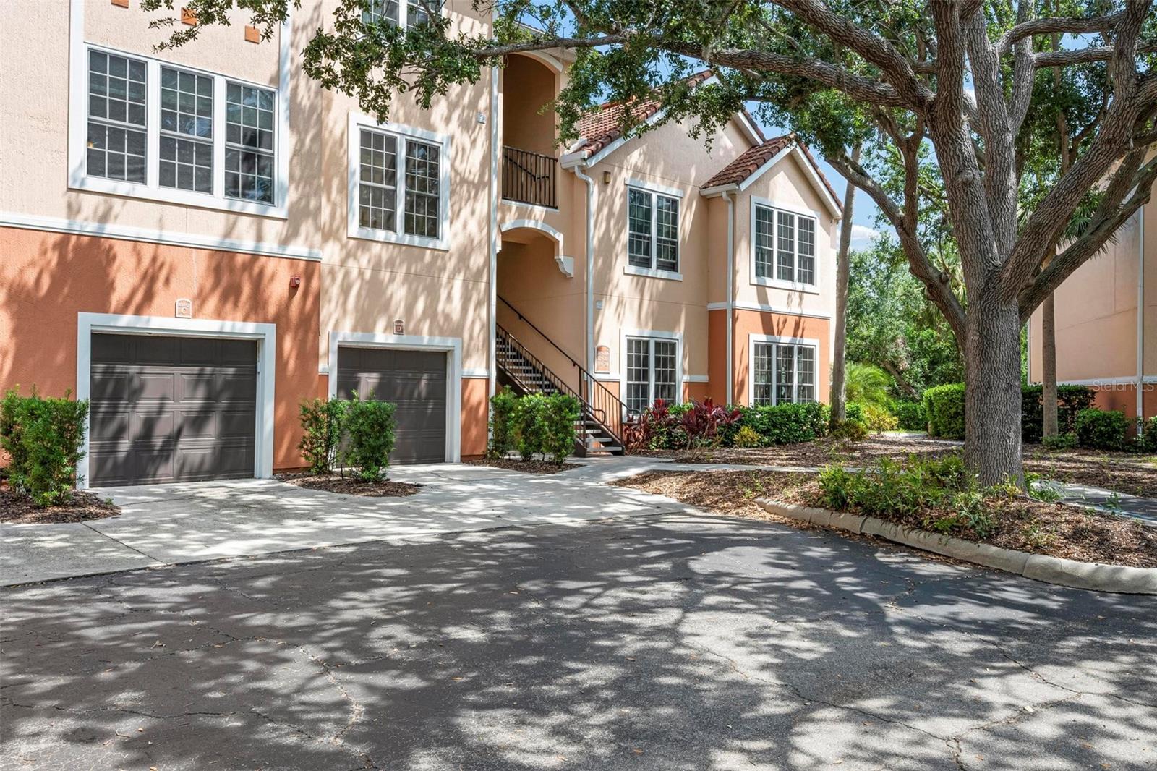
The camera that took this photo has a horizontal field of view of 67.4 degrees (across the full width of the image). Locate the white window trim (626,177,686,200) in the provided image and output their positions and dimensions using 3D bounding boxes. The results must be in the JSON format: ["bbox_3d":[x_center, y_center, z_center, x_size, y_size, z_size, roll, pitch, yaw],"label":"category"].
[{"bbox_3d":[1.866,-4.713,20.698,2.042,0.159,0.080,1,-1,-41],"label":"white window trim"}]

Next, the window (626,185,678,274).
[{"bbox_3d":[1.794,-3.660,20.595,1.800,1.833,0.100,1,-1,-41],"label":"window"}]

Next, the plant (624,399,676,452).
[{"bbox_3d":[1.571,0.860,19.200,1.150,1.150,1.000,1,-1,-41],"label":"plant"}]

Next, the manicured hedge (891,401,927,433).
[{"bbox_3d":[10.618,0.984,27.800,1.100,1.000,1.050,1,-1,-41],"label":"manicured hedge"}]

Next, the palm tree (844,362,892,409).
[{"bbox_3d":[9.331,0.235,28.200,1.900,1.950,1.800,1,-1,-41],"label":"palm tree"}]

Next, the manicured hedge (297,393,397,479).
[{"bbox_3d":[-3.639,0.744,13.598,0.787,1.311,1.891,1,-1,-41],"label":"manicured hedge"}]

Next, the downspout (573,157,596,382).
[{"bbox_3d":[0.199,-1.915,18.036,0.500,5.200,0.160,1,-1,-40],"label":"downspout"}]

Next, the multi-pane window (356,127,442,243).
[{"bbox_3d":[-3.133,-3.540,15.365,1.700,1.750,0.120,1,-1,-40],"label":"multi-pane window"}]

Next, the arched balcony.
[{"bbox_3d":[-1.251,-5.470,19.102,1.573,3.091,1.145,1,-1,-41],"label":"arched balcony"}]

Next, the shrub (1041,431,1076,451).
[{"bbox_3d":[11.476,1.326,20.700,0.760,0.440,0.700,1,-1,-40],"label":"shrub"}]

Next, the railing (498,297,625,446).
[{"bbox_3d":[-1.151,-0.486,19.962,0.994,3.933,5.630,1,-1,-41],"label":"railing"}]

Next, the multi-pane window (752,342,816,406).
[{"bbox_3d":[5.418,-0.149,22.750,2.732,1.856,0.110,1,-1,-41],"label":"multi-pane window"}]

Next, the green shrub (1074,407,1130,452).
[{"bbox_3d":[12.611,1.056,20.900,1.180,1.010,1.150,1,-1,-40],"label":"green shrub"}]

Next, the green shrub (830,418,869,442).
[{"bbox_3d":[7.041,1.160,22.688,0.828,0.593,0.759,1,-1,-41],"label":"green shrub"}]

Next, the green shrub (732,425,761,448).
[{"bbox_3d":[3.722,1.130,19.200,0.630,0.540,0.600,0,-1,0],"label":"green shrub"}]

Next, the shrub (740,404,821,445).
[{"bbox_3d":[5.079,0.909,21.320,2.553,0.952,0.994,1,-1,-41],"label":"shrub"}]

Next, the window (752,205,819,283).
[{"bbox_3d":[5.455,-3.636,22.786,2.719,1.877,0.110,1,-1,-41],"label":"window"}]

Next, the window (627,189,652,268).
[{"bbox_3d":[1.344,-3.444,19.161,0.750,1.690,0.100,1,-1,-40],"label":"window"}]

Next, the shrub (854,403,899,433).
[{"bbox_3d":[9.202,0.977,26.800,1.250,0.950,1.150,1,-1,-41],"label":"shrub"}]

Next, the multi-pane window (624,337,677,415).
[{"bbox_3d":[1.641,-0.189,19.394,1.670,1.710,0.120,1,-1,-40],"label":"multi-pane window"}]

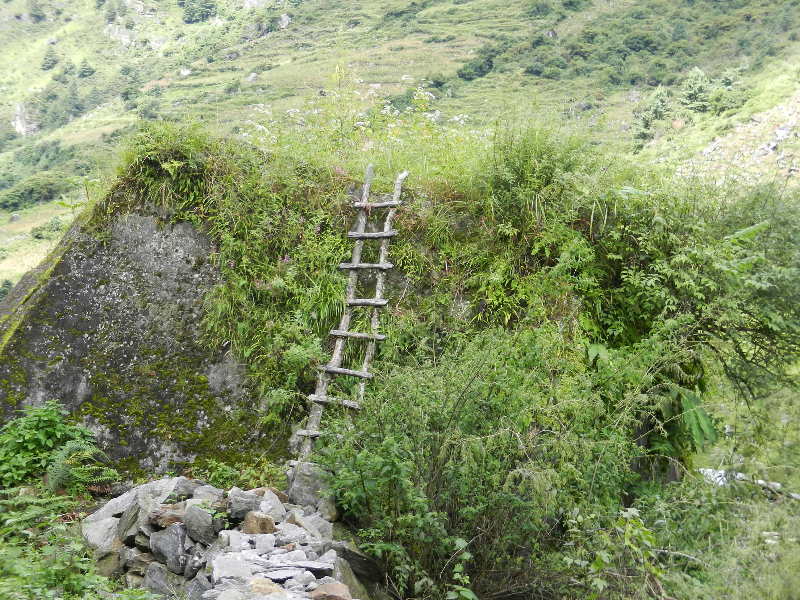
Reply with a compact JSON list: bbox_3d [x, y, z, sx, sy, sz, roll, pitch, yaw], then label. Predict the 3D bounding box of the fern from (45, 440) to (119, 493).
[{"bbox_3d":[-2.554,1.335,12.600,0.590,0.410,0.520,0,1,0],"label":"fern"}]

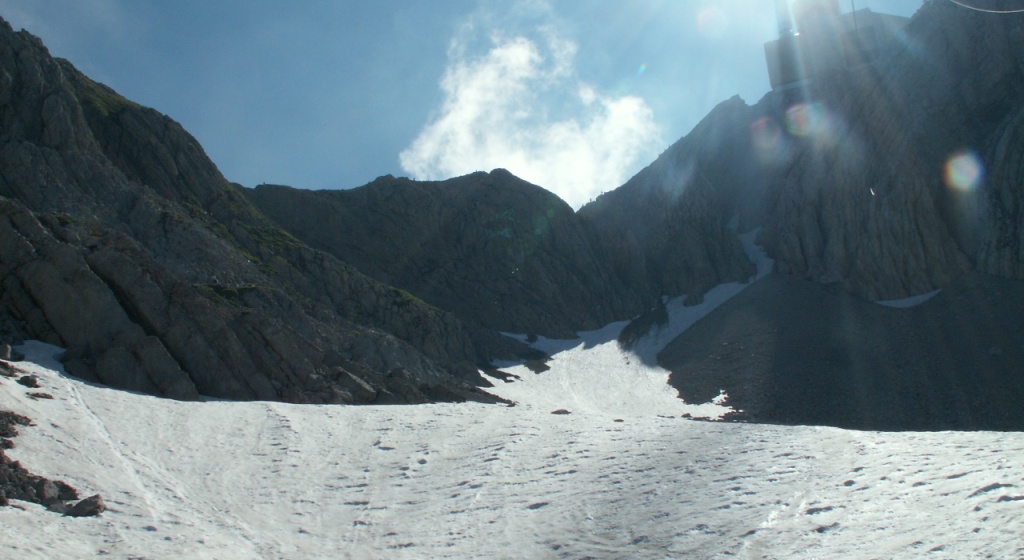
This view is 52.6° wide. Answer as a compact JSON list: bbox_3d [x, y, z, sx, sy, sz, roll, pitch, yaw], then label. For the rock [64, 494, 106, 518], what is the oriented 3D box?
[{"bbox_3d":[-7.620,4.038,18.500,0.740,0.380,0.520,2,-7,-18],"label":"rock"}]

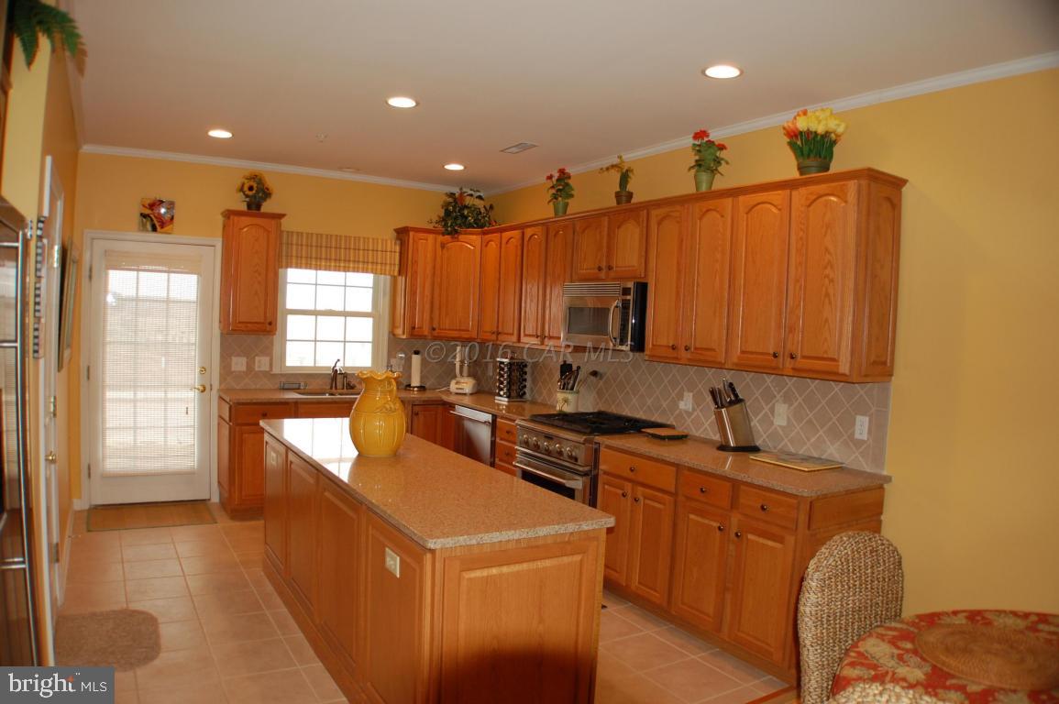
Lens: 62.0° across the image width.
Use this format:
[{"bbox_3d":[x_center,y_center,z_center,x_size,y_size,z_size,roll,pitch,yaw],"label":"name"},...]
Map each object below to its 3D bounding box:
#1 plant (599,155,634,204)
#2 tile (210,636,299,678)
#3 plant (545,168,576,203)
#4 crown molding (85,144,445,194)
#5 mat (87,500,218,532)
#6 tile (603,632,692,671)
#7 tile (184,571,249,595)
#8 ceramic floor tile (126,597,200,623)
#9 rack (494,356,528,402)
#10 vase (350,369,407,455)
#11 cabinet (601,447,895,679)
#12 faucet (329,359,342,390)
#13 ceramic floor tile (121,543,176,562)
[{"bbox_3d":[0.548,-1.076,5.550,0.190,0.315,0.180,2,3,0],"label":"plant"},{"bbox_3d":[-1.202,1.332,3.851,0.325,0.010,0.345,1,3,-28],"label":"tile"},{"bbox_3d":[0.214,-1.180,6.250,0.180,0.250,0.180,1,3,-28],"label":"plant"},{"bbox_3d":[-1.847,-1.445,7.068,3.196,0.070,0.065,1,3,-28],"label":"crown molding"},{"bbox_3d":[-2.722,1.175,6.346,0.803,0.012,0.693,1,3,-25],"label":"mat"},{"bbox_3d":[0.557,1.442,4.231,0.315,0.010,0.335,1,3,-28],"label":"tile"},{"bbox_3d":[-1.688,1.262,4.810,0.325,0.010,0.345,1,3,-28],"label":"tile"},{"bbox_3d":[-1.811,1.281,4.362,0.325,0.010,0.345,1,3,-28],"label":"ceramic floor tile"},{"bbox_3d":[-0.131,0.223,6.806,0.175,0.330,0.190,1,3,-28],"label":"rack"},{"bbox_3d":[-0.690,0.277,4.000,0.250,0.370,0.250,1,3,-27],"label":"vase"},{"bbox_3d":[1.006,1.004,4.526,0.580,0.870,1.500,1,3,-29],"label":"cabinet"},{"bbox_3d":[-1.587,0.176,7.200,0.060,0.250,0.190,1,3,-28],"label":"faucet"},{"bbox_3d":[-2.350,1.244,5.452,0.316,0.012,0.357,1,3,-25],"label":"ceramic floor tile"}]

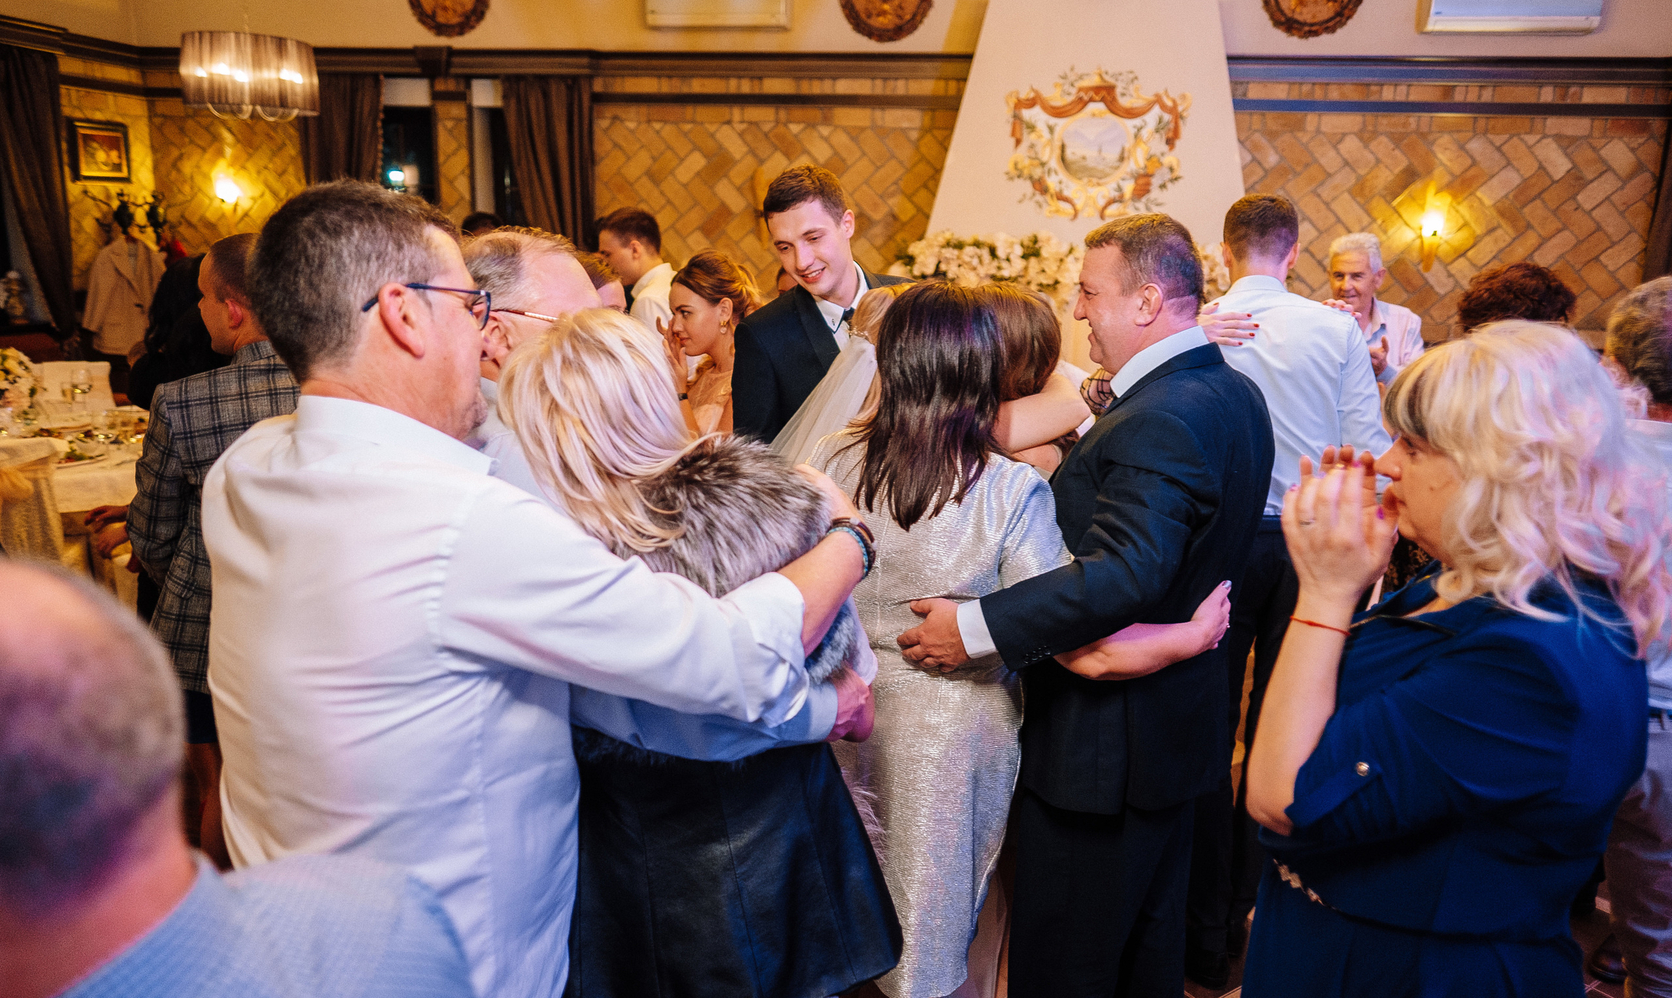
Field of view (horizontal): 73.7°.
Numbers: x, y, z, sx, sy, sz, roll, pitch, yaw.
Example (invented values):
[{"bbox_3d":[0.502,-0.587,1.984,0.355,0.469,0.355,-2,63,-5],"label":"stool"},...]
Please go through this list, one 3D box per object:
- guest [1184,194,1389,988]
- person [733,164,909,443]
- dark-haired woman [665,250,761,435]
[{"bbox_3d":[0.931,0.243,2.527,0.530,1.800,0.440,6,14,17],"label":"guest"},{"bbox_3d":[-0.041,0.249,2.346,0.540,1.820,0.420,1,14,-3],"label":"person"},{"bbox_3d":[-0.300,0.243,2.700,0.420,1.650,0.440,-2,14,-13],"label":"dark-haired woman"}]

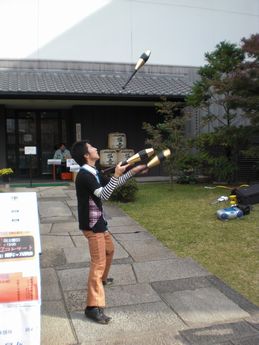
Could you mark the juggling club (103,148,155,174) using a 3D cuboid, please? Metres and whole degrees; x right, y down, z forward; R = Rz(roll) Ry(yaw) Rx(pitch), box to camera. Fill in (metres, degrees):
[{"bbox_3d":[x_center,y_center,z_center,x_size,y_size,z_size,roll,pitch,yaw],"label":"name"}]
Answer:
[{"bbox_3d":[-0.012,-0.100,3.500,0.520,0.095,0.095,-22,0,0],"label":"juggling club"}]

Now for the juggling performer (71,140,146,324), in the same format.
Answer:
[{"bbox_3d":[-0.200,0.496,3.735,0.760,1.630,0.700,1,6,6],"label":"juggling performer"}]

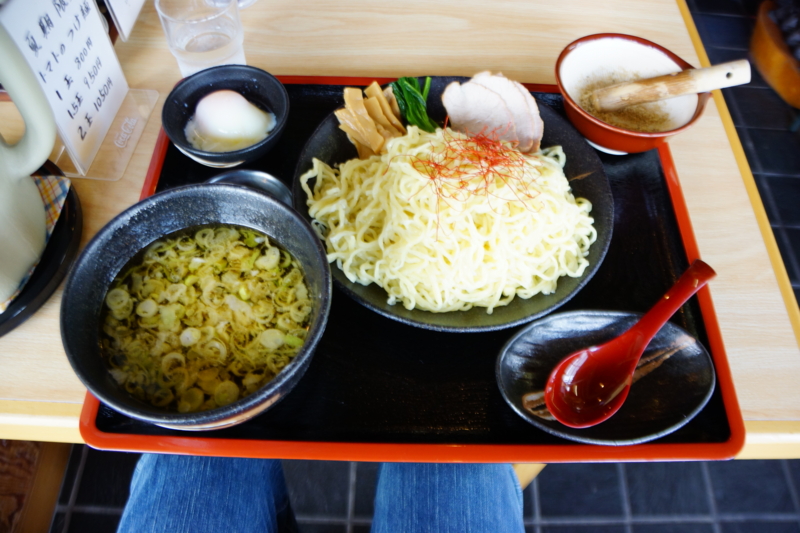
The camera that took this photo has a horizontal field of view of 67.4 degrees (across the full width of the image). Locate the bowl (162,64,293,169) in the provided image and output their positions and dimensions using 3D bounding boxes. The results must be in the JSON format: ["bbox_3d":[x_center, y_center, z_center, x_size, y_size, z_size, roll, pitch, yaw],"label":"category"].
[{"bbox_3d":[-0.137,-0.112,0.490,0.102,0.048,0.102,1,60,-1],"label":"bowl"}]

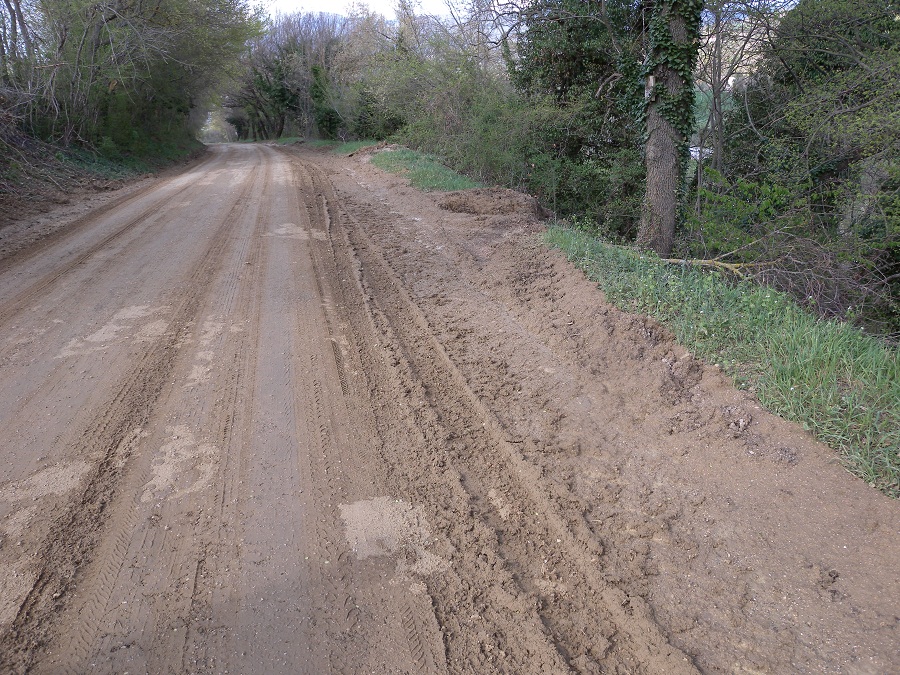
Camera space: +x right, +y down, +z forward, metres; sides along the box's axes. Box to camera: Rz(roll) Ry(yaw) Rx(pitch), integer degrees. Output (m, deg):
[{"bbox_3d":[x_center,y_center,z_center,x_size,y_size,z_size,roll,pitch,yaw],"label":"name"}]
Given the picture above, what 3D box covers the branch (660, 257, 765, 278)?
[{"bbox_3d":[2.704,-0.726,7.500,1.120,0.180,0.360,4,18,11],"label":"branch"}]

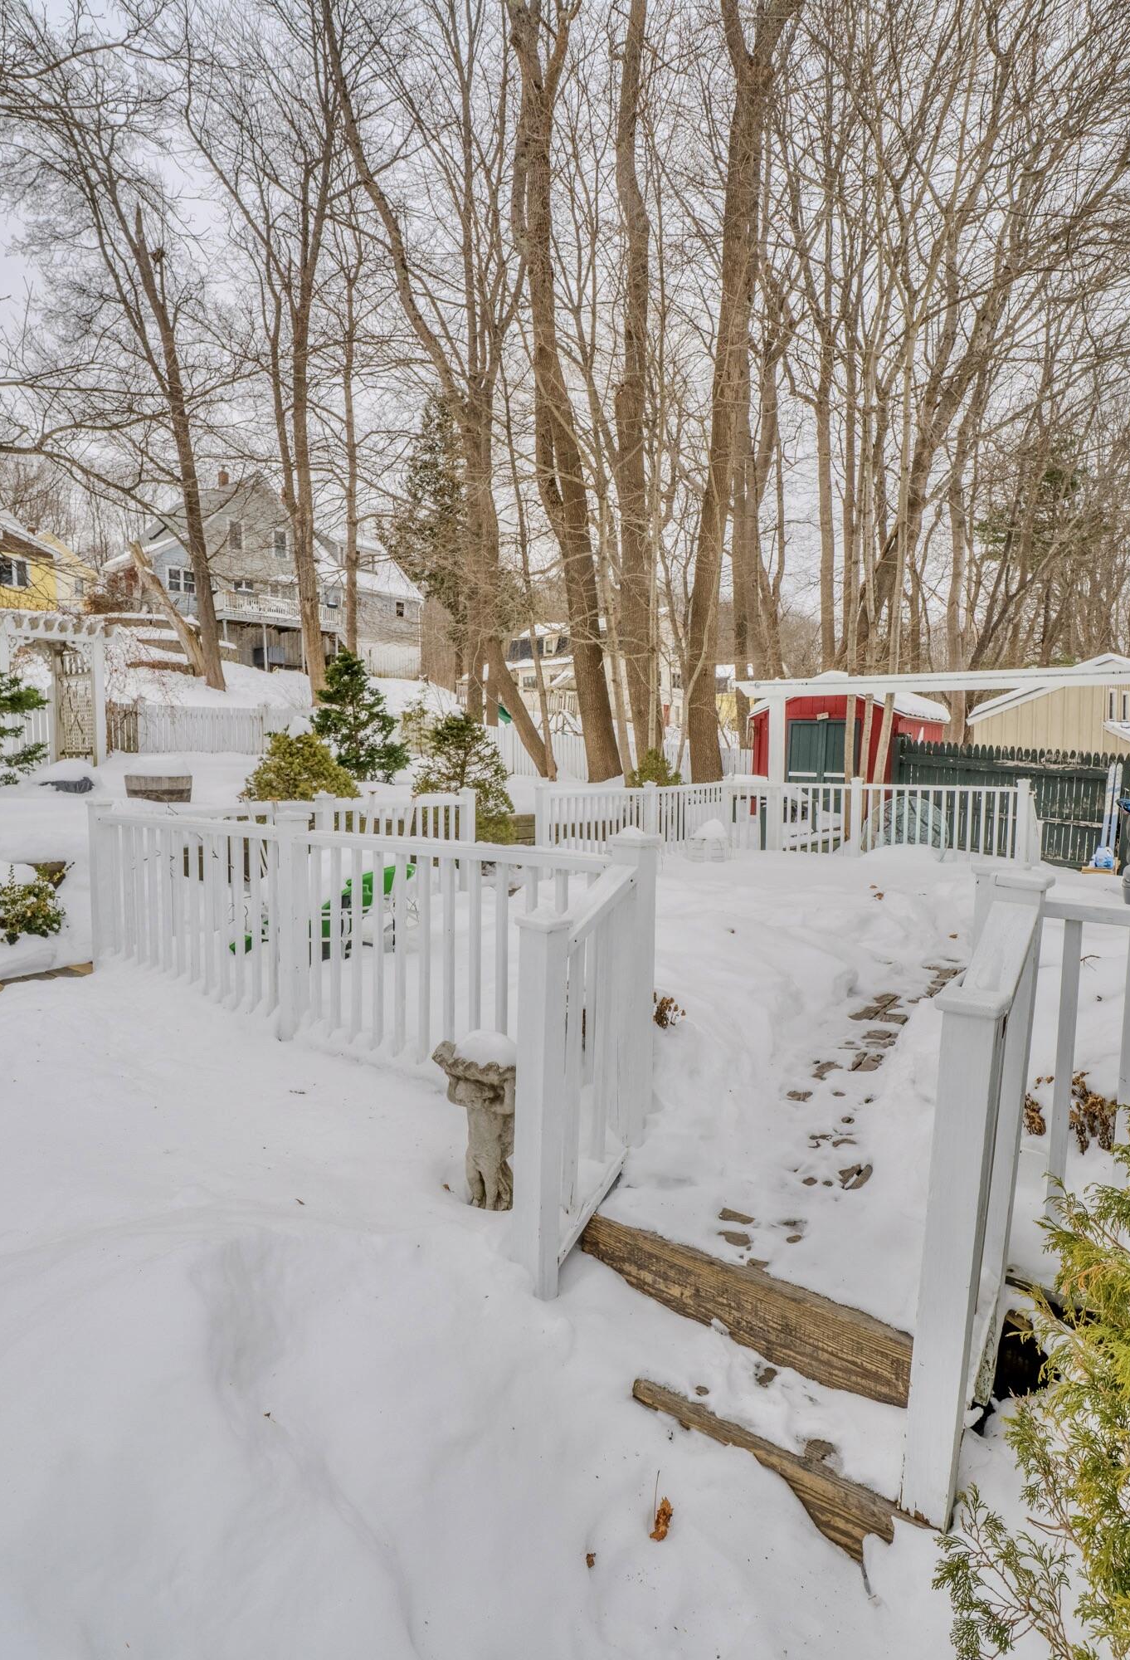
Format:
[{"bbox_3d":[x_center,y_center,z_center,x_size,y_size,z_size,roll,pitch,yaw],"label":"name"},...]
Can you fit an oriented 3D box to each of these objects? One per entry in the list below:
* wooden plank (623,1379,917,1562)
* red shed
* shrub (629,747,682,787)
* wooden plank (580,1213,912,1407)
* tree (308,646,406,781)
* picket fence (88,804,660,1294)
[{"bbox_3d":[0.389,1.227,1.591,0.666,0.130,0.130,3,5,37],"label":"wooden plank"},{"bbox_3d":[5.440,-1.464,15.719,2.700,2.500,3.300,3,6,36],"label":"red shed"},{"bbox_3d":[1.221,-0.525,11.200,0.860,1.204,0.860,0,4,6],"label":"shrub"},{"bbox_3d":[0.462,1.068,1.891,0.926,0.140,0.130,3,5,37],"label":"wooden plank"},{"bbox_3d":[-3.195,-1.716,12.803,1.500,2.145,1.500,-2,4,-14],"label":"tree"},{"bbox_3d":[-1.433,0.550,3.631,3.850,1.290,0.620,3,6,36],"label":"picket fence"}]

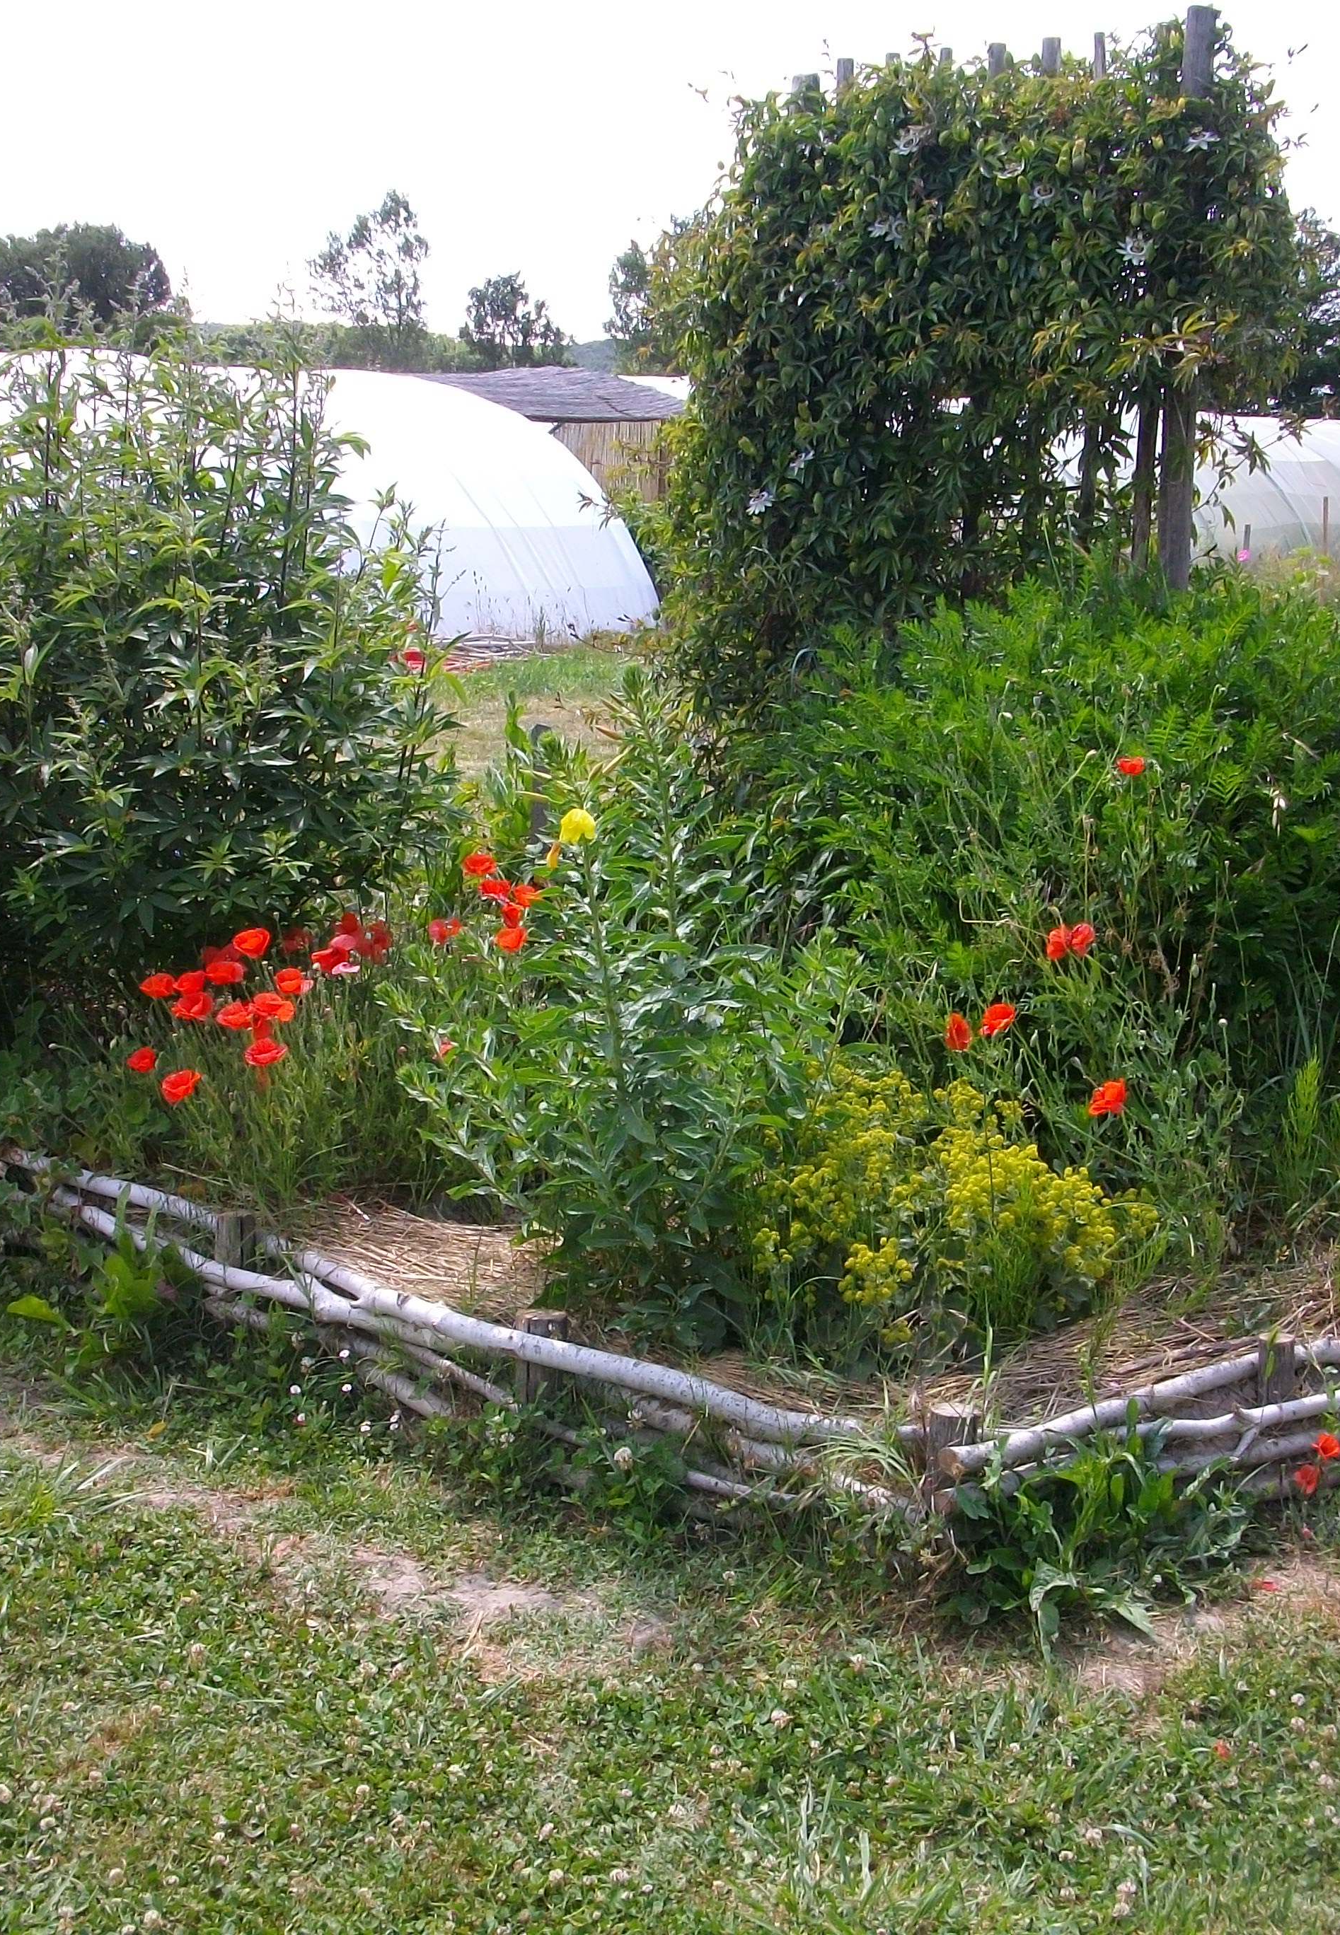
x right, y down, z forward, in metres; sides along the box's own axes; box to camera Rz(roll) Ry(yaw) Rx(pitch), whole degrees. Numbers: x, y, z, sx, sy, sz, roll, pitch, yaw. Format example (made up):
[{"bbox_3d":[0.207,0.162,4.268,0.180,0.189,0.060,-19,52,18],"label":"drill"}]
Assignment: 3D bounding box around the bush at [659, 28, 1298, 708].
[{"bbox_3d":[0.818,-1.121,6.403,1.700,2.500,0.750,6,13,26],"label":"bush"}]

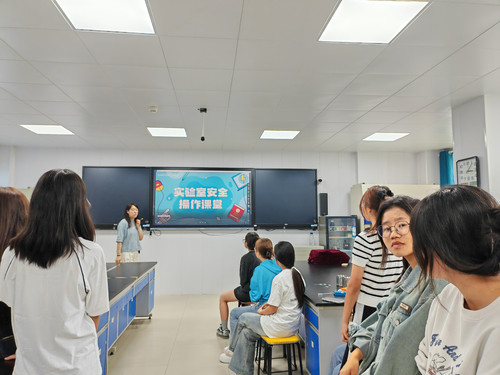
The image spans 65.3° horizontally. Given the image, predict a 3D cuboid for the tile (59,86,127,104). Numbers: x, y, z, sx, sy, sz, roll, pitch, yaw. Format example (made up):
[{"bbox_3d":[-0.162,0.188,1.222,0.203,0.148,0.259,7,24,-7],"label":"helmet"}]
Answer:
[{"bbox_3d":[-1.725,-1.034,4.331,0.600,0.020,0.600,0,-5,-5],"label":"tile"}]

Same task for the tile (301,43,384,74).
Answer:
[{"bbox_3d":[0.779,-1.114,3.370,0.600,0.020,0.600,0,-5,-5],"label":"tile"}]

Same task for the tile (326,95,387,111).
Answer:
[{"bbox_3d":[1.261,-1.009,4.617,0.600,0.020,0.600,0,-5,-5],"label":"tile"}]

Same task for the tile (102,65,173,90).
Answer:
[{"bbox_3d":[-1.075,-1.081,3.801,0.600,0.025,0.600,0,-5,-6],"label":"tile"}]

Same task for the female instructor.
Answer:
[{"bbox_3d":[-1.839,1.084,5.982,0.480,1.677,0.360,4,-6,-41],"label":"female instructor"}]

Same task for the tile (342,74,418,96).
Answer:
[{"bbox_3d":[1.319,-1.059,4.022,0.600,0.020,0.600,0,-5,-5],"label":"tile"}]

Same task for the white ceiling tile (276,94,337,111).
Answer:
[{"bbox_3d":[0.655,-1.019,4.586,0.600,0.025,0.600,0,-5,-6],"label":"white ceiling tile"}]

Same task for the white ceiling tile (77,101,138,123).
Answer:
[{"bbox_3d":[-1.794,-0.983,4.951,0.600,0.025,0.600,0,-5,-6],"label":"white ceiling tile"}]

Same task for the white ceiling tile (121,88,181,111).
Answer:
[{"bbox_3d":[-1.128,-1.029,4.388,0.600,0.020,0.600,0,-5,-5],"label":"white ceiling tile"}]

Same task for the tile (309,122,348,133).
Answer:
[{"bbox_3d":[1.130,-0.914,5.855,0.600,0.025,0.600,0,-5,-6],"label":"tile"}]

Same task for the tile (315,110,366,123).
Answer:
[{"bbox_3d":[1.204,-0.959,5.213,0.600,0.020,0.600,0,-5,-5],"label":"tile"}]

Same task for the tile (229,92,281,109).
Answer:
[{"bbox_3d":[0.058,-1.023,4.526,0.600,0.025,0.600,0,-5,-6],"label":"tile"}]

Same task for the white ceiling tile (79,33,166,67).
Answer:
[{"bbox_3d":[-1.014,-1.131,3.196,0.600,0.025,0.600,0,-5,-6],"label":"white ceiling tile"}]

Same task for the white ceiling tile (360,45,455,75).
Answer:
[{"bbox_3d":[1.376,-1.109,3.427,0.600,0.020,0.600,0,-5,-5],"label":"white ceiling tile"}]

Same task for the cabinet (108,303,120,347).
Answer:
[{"bbox_3d":[-1.494,1.320,3.793,0.350,0.480,0.430,0,-5,-6],"label":"cabinet"}]

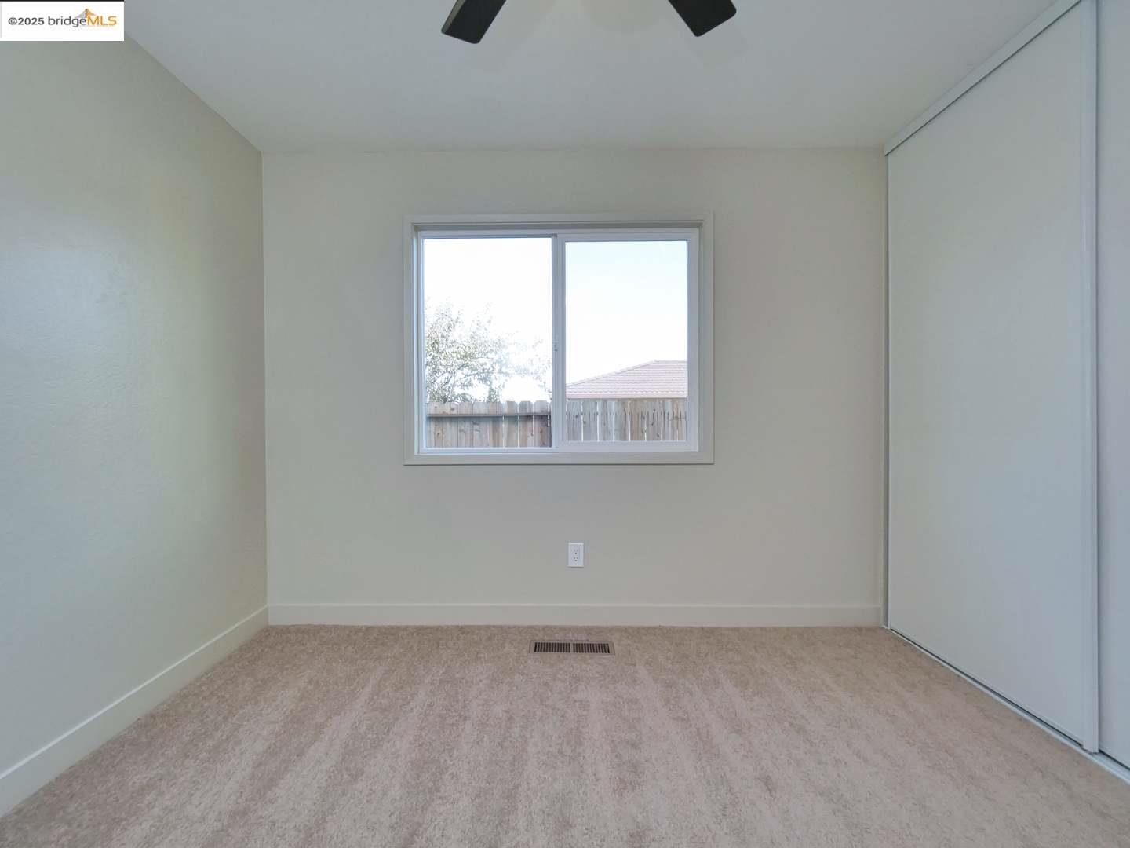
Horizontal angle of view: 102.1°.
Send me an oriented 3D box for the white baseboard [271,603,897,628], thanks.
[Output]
[{"bbox_3d":[0.048,0.985,2.359,3.157,0.112,0.018,0,0,0],"label":"white baseboard"}]

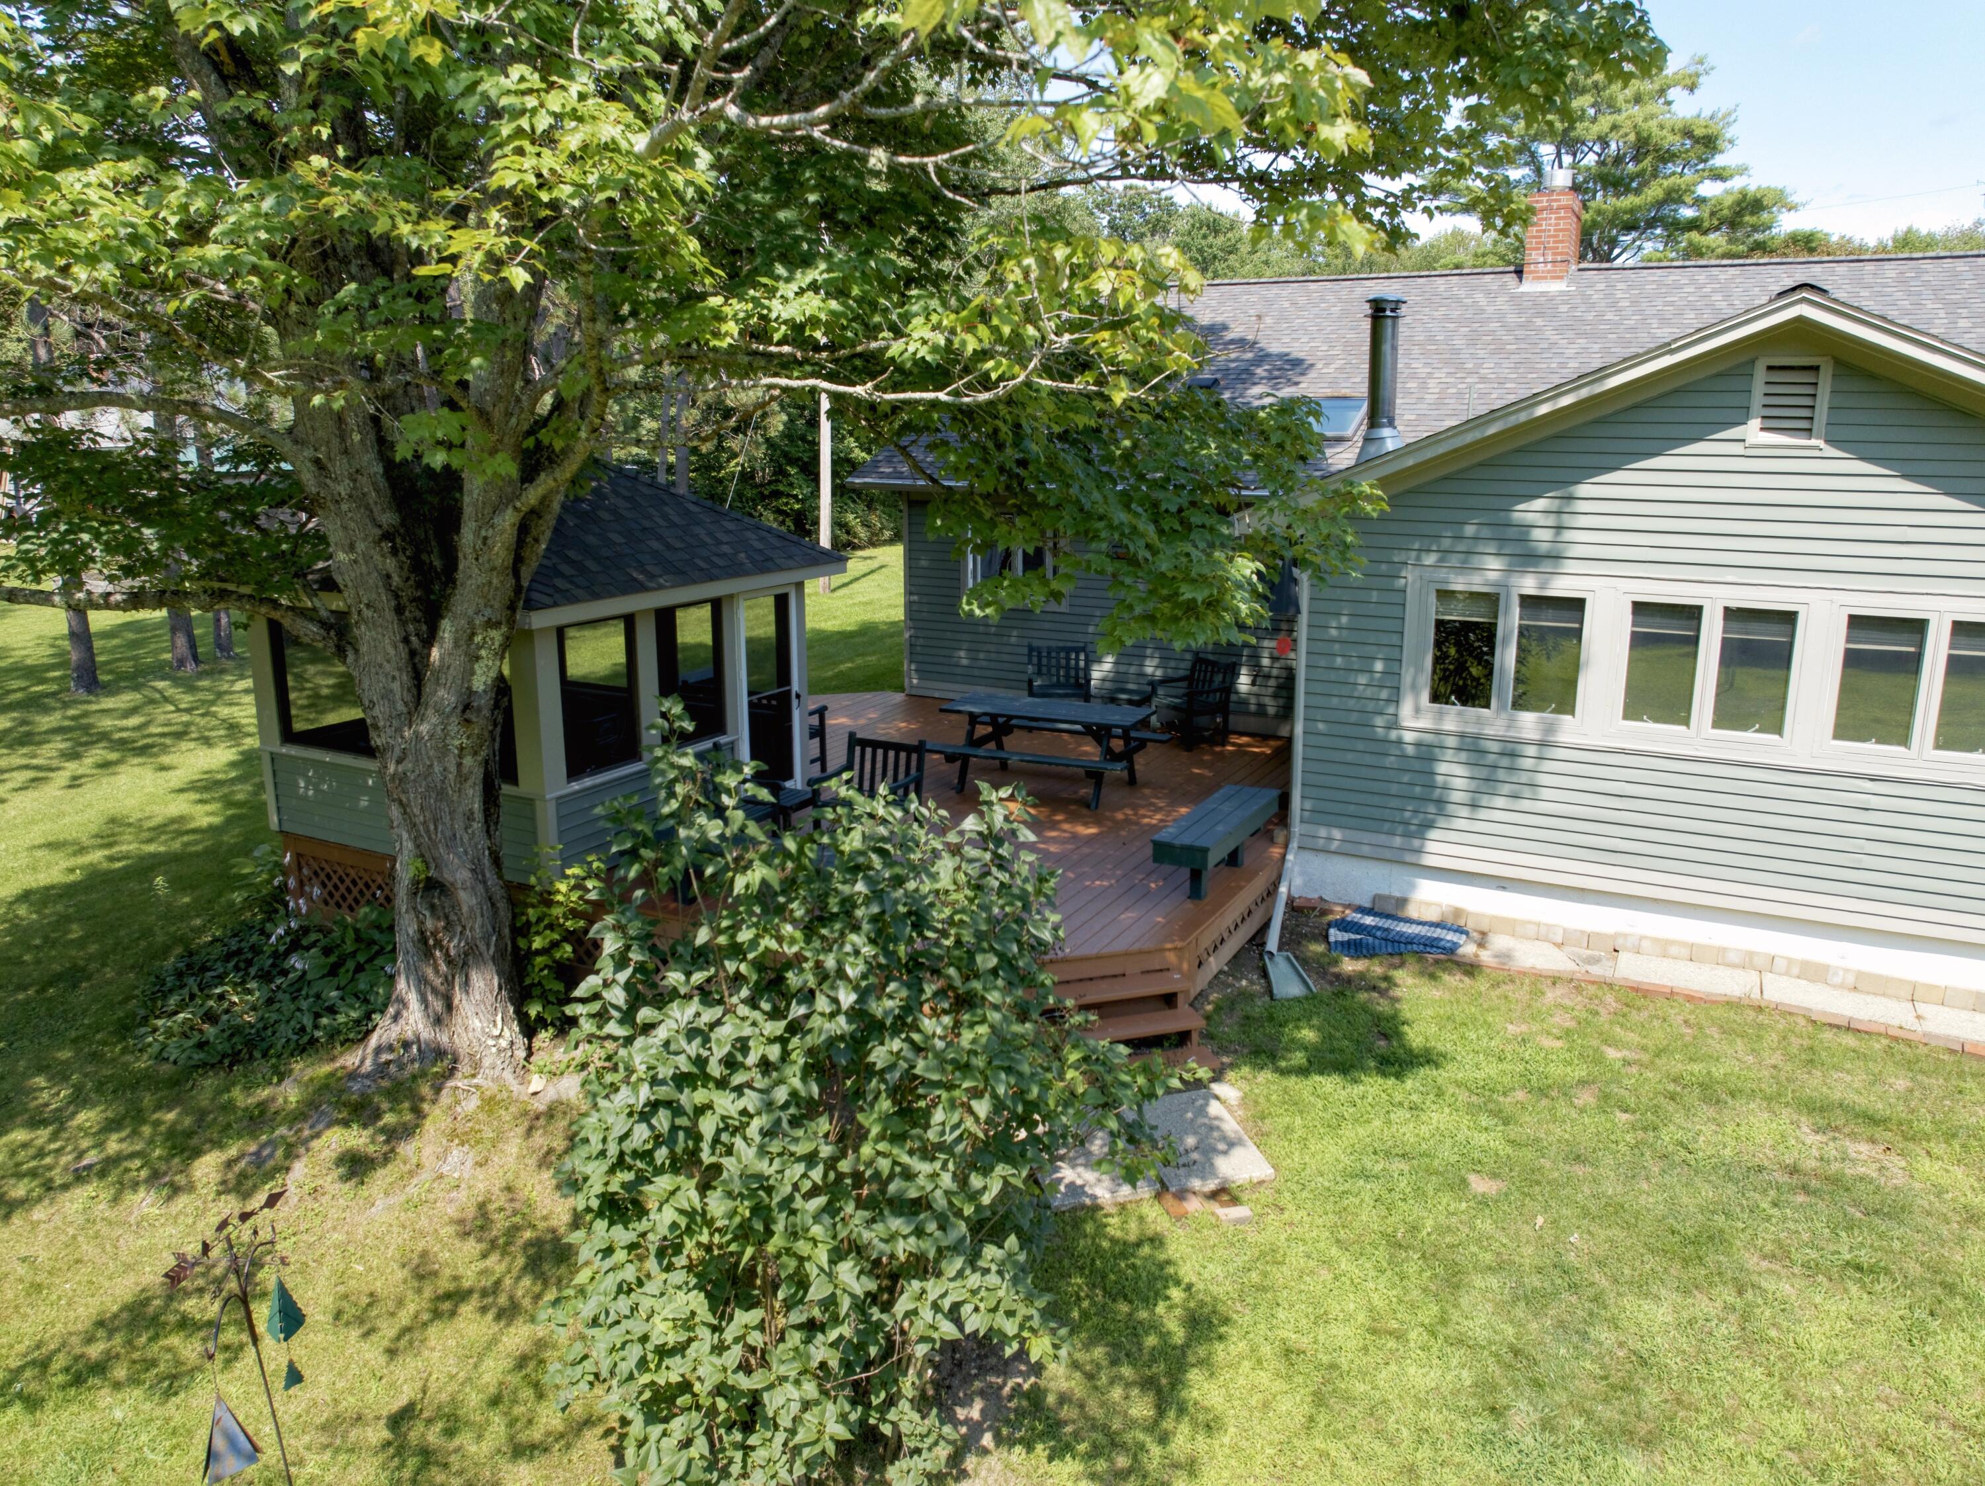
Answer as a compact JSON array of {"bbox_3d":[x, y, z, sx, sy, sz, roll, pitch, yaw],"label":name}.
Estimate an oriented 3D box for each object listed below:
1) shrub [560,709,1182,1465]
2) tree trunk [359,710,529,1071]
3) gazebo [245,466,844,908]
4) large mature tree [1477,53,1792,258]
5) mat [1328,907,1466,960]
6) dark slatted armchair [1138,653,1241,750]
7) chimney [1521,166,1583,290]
[{"bbox_3d":[-0.510,1.357,5.236,2.100,2.950,1.850,-1,13,-6],"label":"shrub"},{"bbox_3d":[-3.408,0.844,8.565,0.950,2.320,0.900,-5,14,-22],"label":"tree trunk"},{"bbox_3d":[-3.754,-0.636,11.706,3.560,3.760,3.760,7,14,26],"label":"gazebo"},{"bbox_3d":[17.615,-12.421,39.769,9.500,14.300,9.500,6,14,22],"label":"large mature tree"},{"bbox_3d":[2.924,1.407,10.070,0.960,0.070,0.860,10,16,37],"label":"mat"},{"bbox_3d":[2.062,-0.438,14.269,0.700,0.880,0.680,-7,15,-30],"label":"dark slatted armchair"},{"bbox_3d":[6.888,-6.256,16.907,0.540,1.420,0.820,7,14,26],"label":"chimney"}]

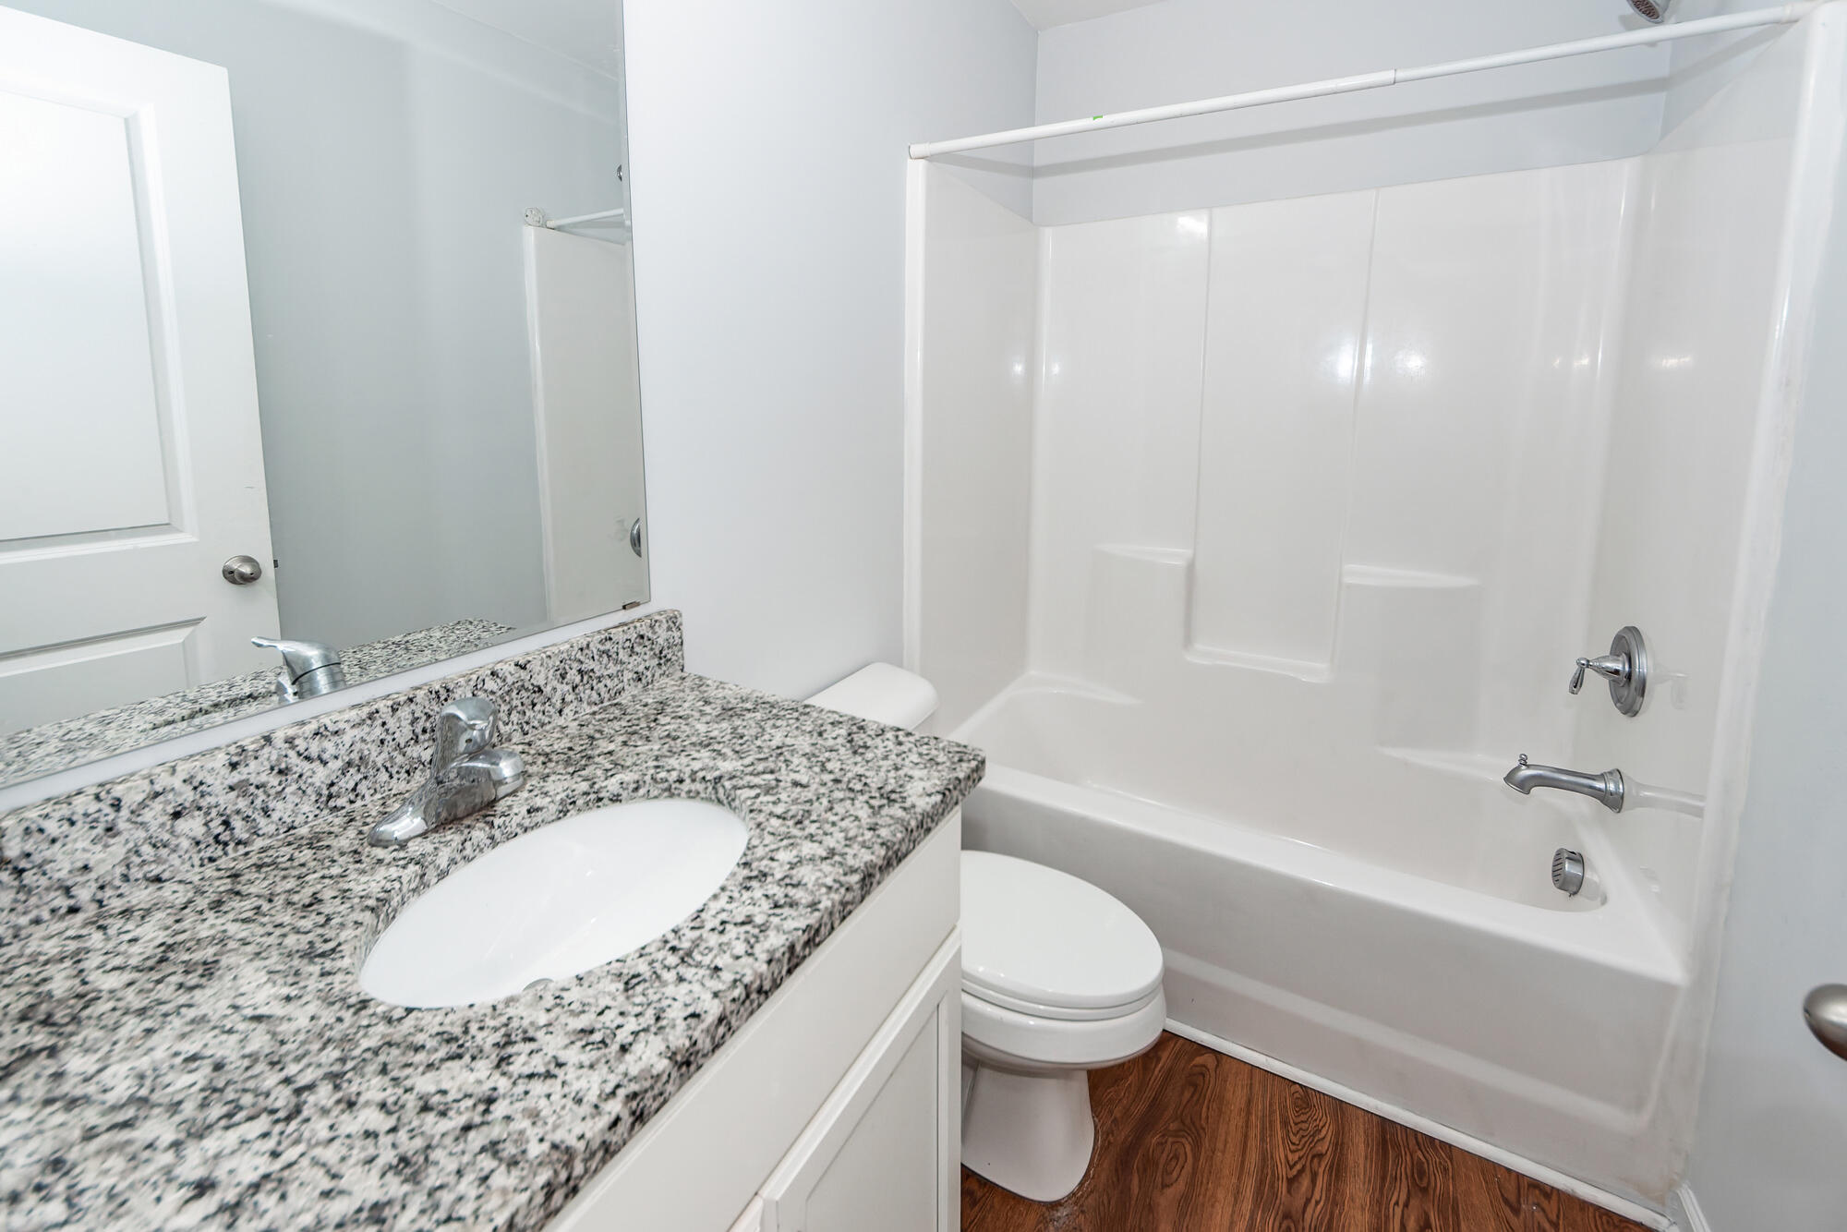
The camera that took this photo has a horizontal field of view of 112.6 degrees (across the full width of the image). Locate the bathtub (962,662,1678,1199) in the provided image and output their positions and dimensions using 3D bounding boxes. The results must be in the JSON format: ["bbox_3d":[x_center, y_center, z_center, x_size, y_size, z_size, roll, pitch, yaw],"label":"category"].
[{"bbox_3d":[0.811,0.672,1.723,1.520,0.437,0.734,6,13,34],"label":"bathtub"}]

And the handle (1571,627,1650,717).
[{"bbox_3d":[1.389,0.108,1.262,0.092,0.168,0.168,6,13,34],"label":"handle"}]

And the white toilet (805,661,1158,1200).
[{"bbox_3d":[0.087,0.594,1.331,0.740,0.740,0.440,6,13,34],"label":"white toilet"}]

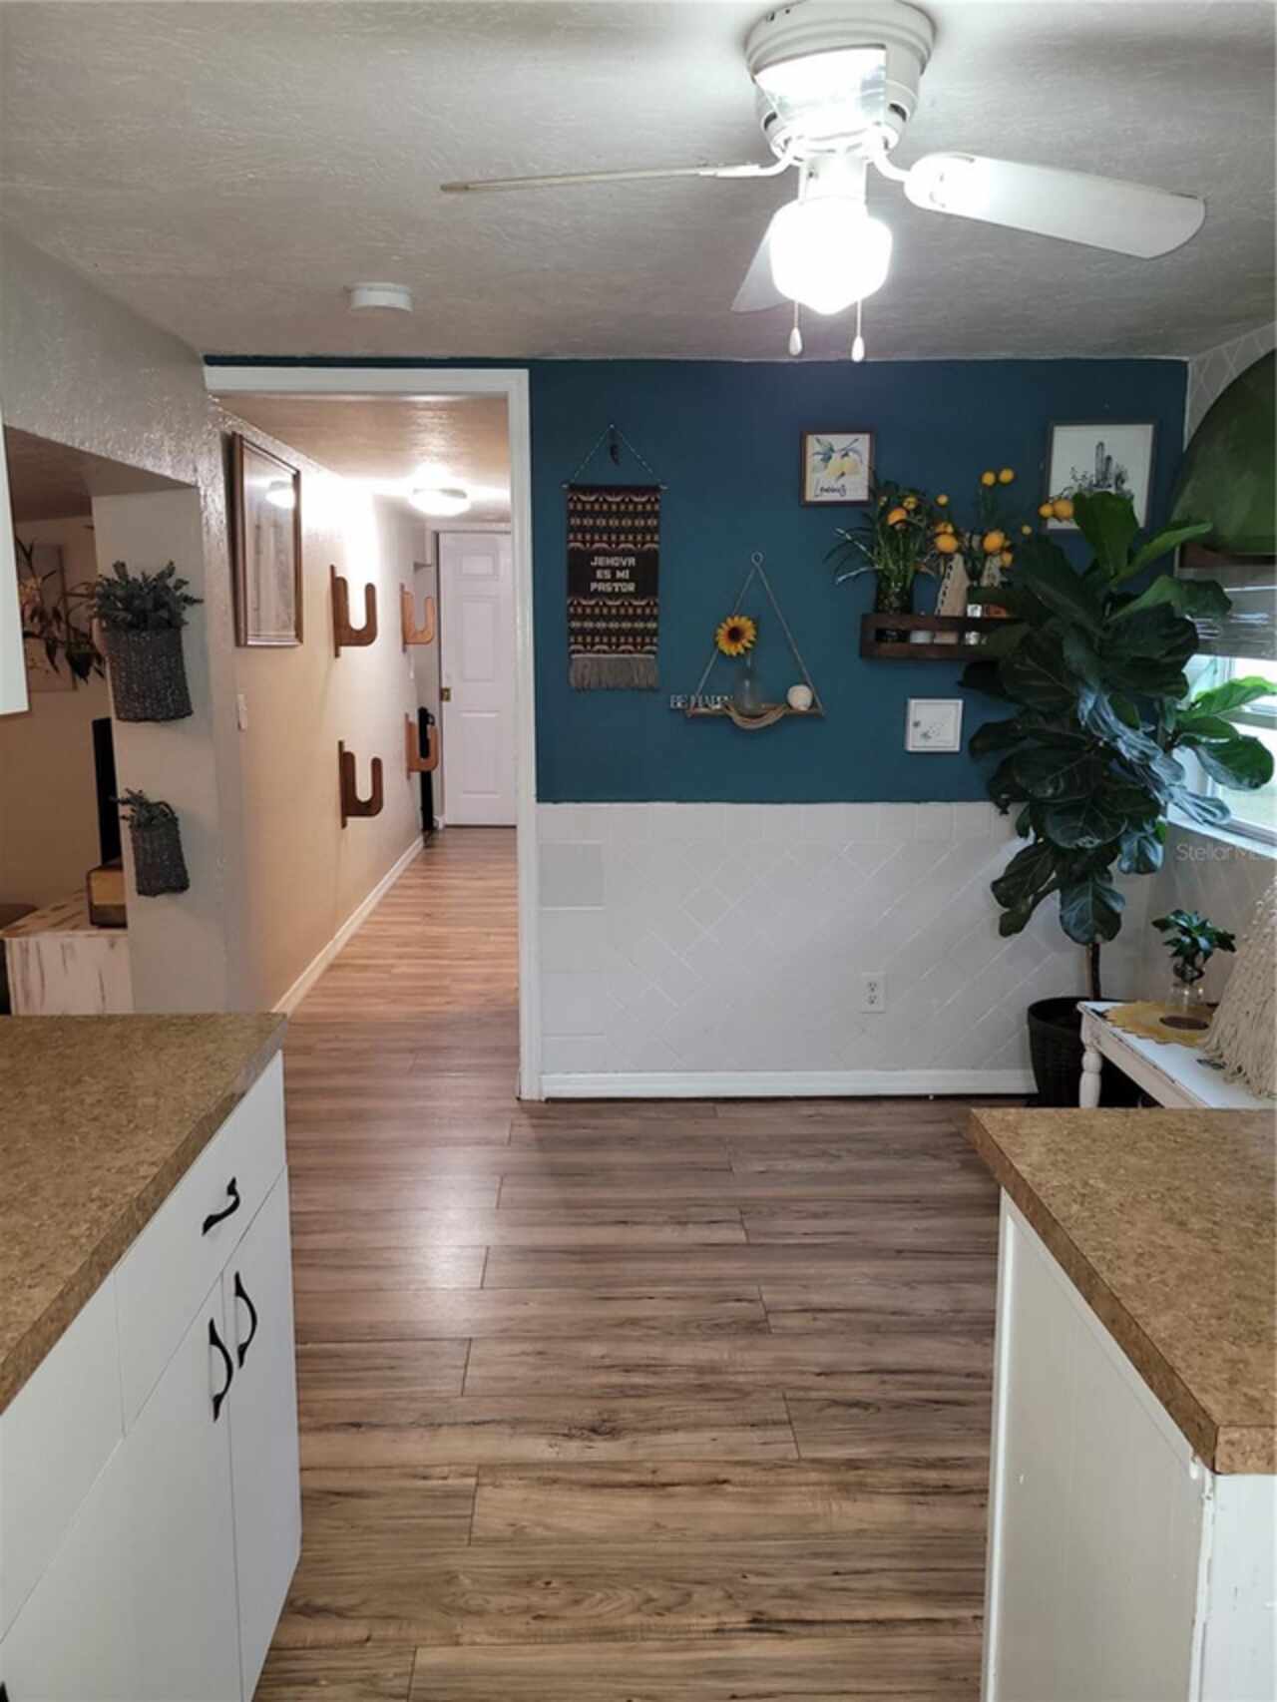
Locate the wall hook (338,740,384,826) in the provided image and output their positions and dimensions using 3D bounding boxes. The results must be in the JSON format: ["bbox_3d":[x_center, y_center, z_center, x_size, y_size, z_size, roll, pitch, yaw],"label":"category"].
[{"bbox_3d":[-1.266,-0.304,5.873,0.189,0.402,0.070,0,9,-1],"label":"wall hook"}]

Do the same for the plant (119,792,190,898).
[{"bbox_3d":[-1.356,-0.022,3.578,0.180,0.287,0.120,1,9,6],"label":"plant"}]

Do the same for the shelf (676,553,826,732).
[{"bbox_3d":[0.300,-0.571,3.499,0.387,0.481,0.119,0,9,-1],"label":"shelf"}]

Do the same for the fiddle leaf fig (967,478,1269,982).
[{"bbox_3d":[1.238,-0.250,3.438,0.660,1.370,0.660,0,9,-2],"label":"fiddle leaf fig"}]

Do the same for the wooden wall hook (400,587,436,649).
[{"bbox_3d":[-1.321,-1.405,7.714,0.189,0.402,0.070,0,9,-1],"label":"wooden wall hook"}]

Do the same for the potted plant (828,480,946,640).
[{"bbox_3d":[0.694,-0.815,3.576,0.330,0.441,0.240,0,9,-2],"label":"potted plant"}]

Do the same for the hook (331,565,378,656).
[{"bbox_3d":[-1.325,-1.123,5.964,0.219,0.421,0.080,0,9,-2],"label":"hook"}]

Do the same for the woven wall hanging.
[{"bbox_3d":[-0.069,-0.842,3.670,0.287,0.748,0.025,0,9,-2],"label":"woven wall hanging"}]

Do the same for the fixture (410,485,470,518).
[{"bbox_3d":[-1.030,-1.812,6.619,0.308,0.129,0.308,0,9,-1],"label":"fixture"}]

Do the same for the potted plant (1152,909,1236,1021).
[{"bbox_3d":[1.316,0.270,3.057,0.184,0.253,0.174,0,9,-1],"label":"potted plant"}]

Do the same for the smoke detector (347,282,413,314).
[{"bbox_3d":[-0.582,-1.249,2.883,0.150,0.042,0.150,0,9,-2],"label":"smoke detector"}]

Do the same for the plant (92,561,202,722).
[{"bbox_3d":[-1.335,-0.568,3.469,0.270,0.425,0.170,1,9,6],"label":"plant"}]

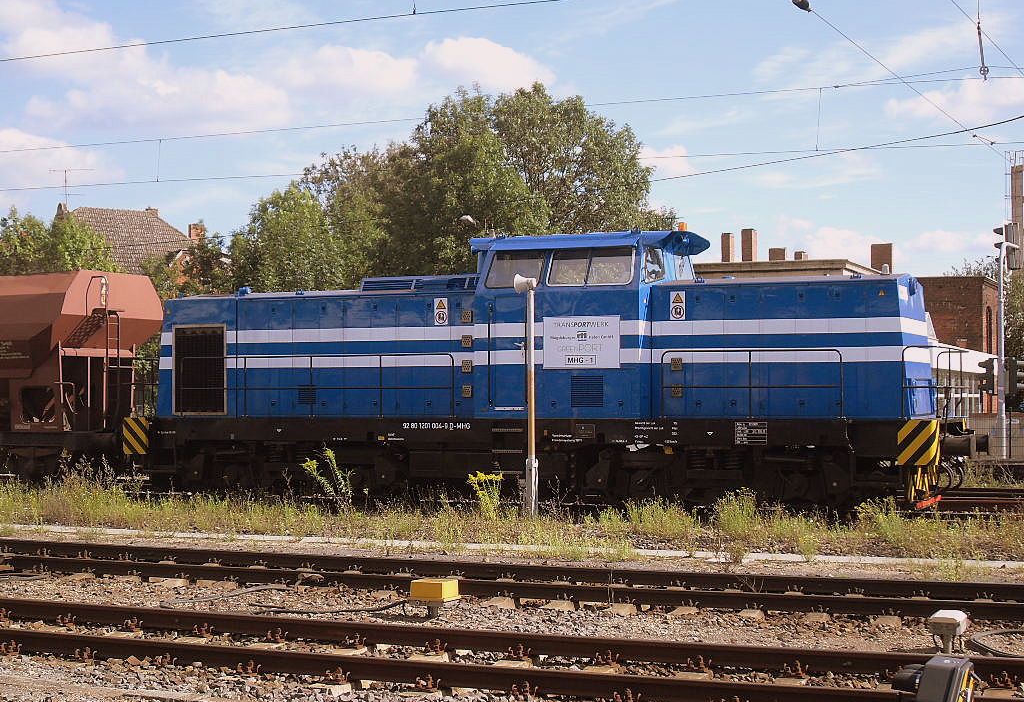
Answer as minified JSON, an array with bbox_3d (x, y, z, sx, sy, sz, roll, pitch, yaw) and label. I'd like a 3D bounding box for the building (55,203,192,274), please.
[{"bbox_3d":[-20.692,-1.742,98.000,10.500,12.514,8.800,1,-2,-38],"label":"building"}]

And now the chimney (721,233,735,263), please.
[{"bbox_3d":[8.176,-3.801,66.000,0.350,1.284,0.520,-1,-2,23],"label":"chimney"}]

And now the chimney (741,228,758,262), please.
[{"bbox_3d":[8.993,-3.924,66.000,0.420,1.378,0.580,-1,-2,23],"label":"chimney"}]

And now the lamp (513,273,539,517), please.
[{"bbox_3d":[0.189,0.615,23.600,0.330,3.325,0.260,-1,-2,23],"label":"lamp"}]

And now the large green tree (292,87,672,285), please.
[{"bbox_3d":[-0.920,-3.117,63.000,13.400,13.071,11.000,0,-2,0],"label":"large green tree"}]

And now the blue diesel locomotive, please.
[{"bbox_3d":[0.149,0.192,27.336,14.200,4.270,3.100,-1,-2,23],"label":"blue diesel locomotive"}]

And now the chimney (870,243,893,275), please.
[{"bbox_3d":[14.204,-3.441,67.000,0.780,1.332,0.580,-1,-2,23],"label":"chimney"}]

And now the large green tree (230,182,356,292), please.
[{"bbox_3d":[-7.420,-1.212,59.000,4.700,9.032,4.500,0,-2,-7],"label":"large green tree"}]

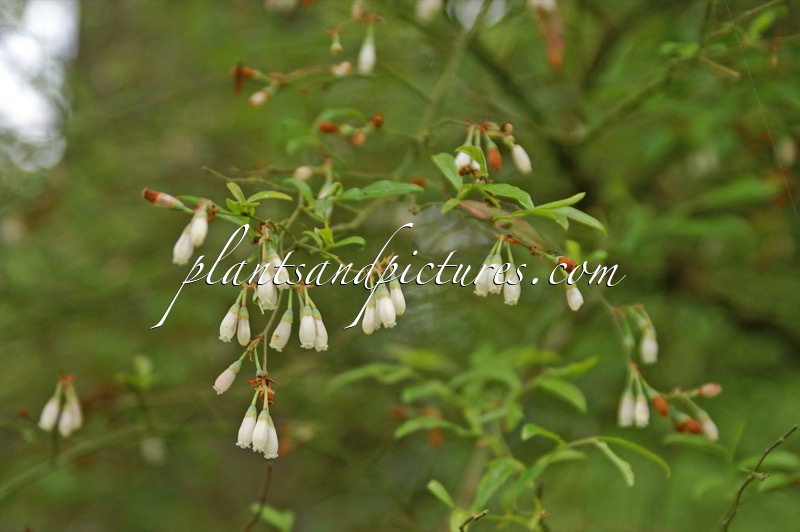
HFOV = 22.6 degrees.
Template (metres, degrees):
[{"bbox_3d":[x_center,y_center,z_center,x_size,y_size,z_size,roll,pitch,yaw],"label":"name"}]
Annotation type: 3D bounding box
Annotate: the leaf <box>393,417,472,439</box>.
[{"bbox_3d":[0.010,0.052,0.640,0.025,0.005,0.008,-3,21,-18],"label":"leaf"}]

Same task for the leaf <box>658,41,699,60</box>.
[{"bbox_3d":[0.103,-0.080,0.740,0.015,0.004,0.007,6,18,-15],"label":"leaf"}]

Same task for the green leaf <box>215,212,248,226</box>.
[{"bbox_3d":[-0.038,-0.010,0.455,0.009,0.001,0.004,21,34,0],"label":"green leaf"}]

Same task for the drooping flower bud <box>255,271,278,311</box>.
[{"bbox_3d":[-0.030,0.005,0.450,0.004,0.009,0.004,-7,0,0],"label":"drooping flower bud"}]

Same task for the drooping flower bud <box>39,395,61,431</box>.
[{"bbox_3d":[-0.105,0.044,0.600,0.005,0.012,0.005,13,0,0],"label":"drooping flower bud"}]

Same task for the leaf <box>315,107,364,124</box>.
[{"bbox_3d":[-0.020,-0.050,0.660,0.017,0.004,0.006,-1,28,-1],"label":"leaf"}]

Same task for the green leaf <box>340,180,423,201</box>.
[{"bbox_3d":[-0.006,-0.022,0.570,0.025,0.003,0.008,-6,26,-6],"label":"green leaf"}]

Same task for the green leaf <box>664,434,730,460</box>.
[{"bbox_3d":[0.101,0.061,0.680,0.023,0.004,0.007,14,35,0],"label":"green leaf"}]

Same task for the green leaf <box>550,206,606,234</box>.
[{"bbox_3d":[0.054,-0.014,0.600,0.018,0.003,0.006,21,30,-2],"label":"green leaf"}]

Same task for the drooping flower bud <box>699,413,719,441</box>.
[{"bbox_3d":[0.100,0.052,0.650,0.004,0.009,0.004,-27,0,0],"label":"drooping flower bud"}]

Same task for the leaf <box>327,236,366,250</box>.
[{"bbox_3d":[-0.015,-0.006,0.550,0.011,0.003,0.004,-9,17,14],"label":"leaf"}]

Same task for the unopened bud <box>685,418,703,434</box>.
[{"bbox_3d":[0.079,0.043,0.535,0.005,0.003,0.003,29,0,0],"label":"unopened bud"}]

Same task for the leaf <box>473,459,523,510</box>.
[{"bbox_3d":[0.030,0.067,0.620,0.007,0.018,0.004,29,-12,34],"label":"leaf"}]

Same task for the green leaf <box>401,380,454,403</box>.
[{"bbox_3d":[0.009,0.041,0.660,0.018,0.004,0.006,-17,44,-14],"label":"green leaf"}]

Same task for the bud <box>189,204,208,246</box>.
[{"bbox_3d":[-0.060,-0.012,0.600,0.004,0.013,0.004,12,0,0],"label":"bud"}]

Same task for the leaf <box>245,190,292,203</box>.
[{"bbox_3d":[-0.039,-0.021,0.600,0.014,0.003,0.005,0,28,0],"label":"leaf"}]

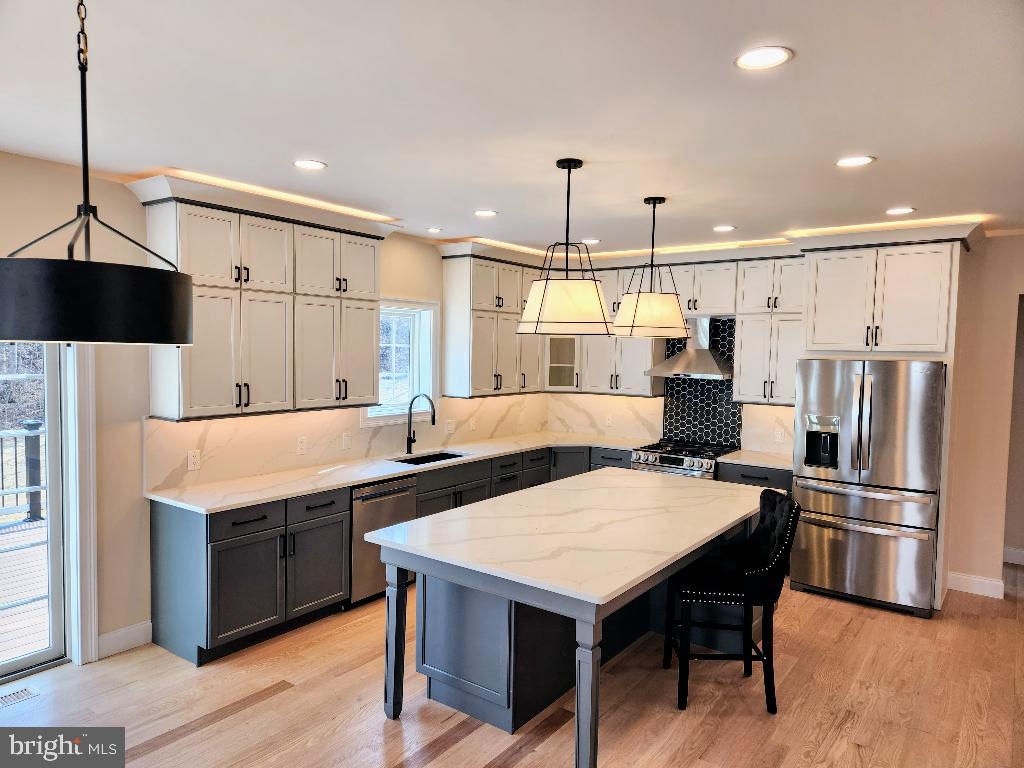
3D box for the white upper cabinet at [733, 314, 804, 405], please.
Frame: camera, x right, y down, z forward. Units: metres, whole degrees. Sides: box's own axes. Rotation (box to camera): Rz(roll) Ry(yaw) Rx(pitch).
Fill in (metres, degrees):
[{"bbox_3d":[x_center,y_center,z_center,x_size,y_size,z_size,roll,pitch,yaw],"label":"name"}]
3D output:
[{"bbox_3d":[2.253,-0.212,5.815,0.598,0.760,0.335,3,4,35],"label":"white upper cabinet"}]

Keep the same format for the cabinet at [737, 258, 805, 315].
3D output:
[{"bbox_3d":[2.314,-0.830,5.908,0.610,0.453,0.333,3,4,36],"label":"cabinet"}]

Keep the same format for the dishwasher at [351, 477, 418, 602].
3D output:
[{"bbox_3d":[-1.119,1.078,4.936,0.620,0.830,0.608,3,4,36],"label":"dishwasher"}]

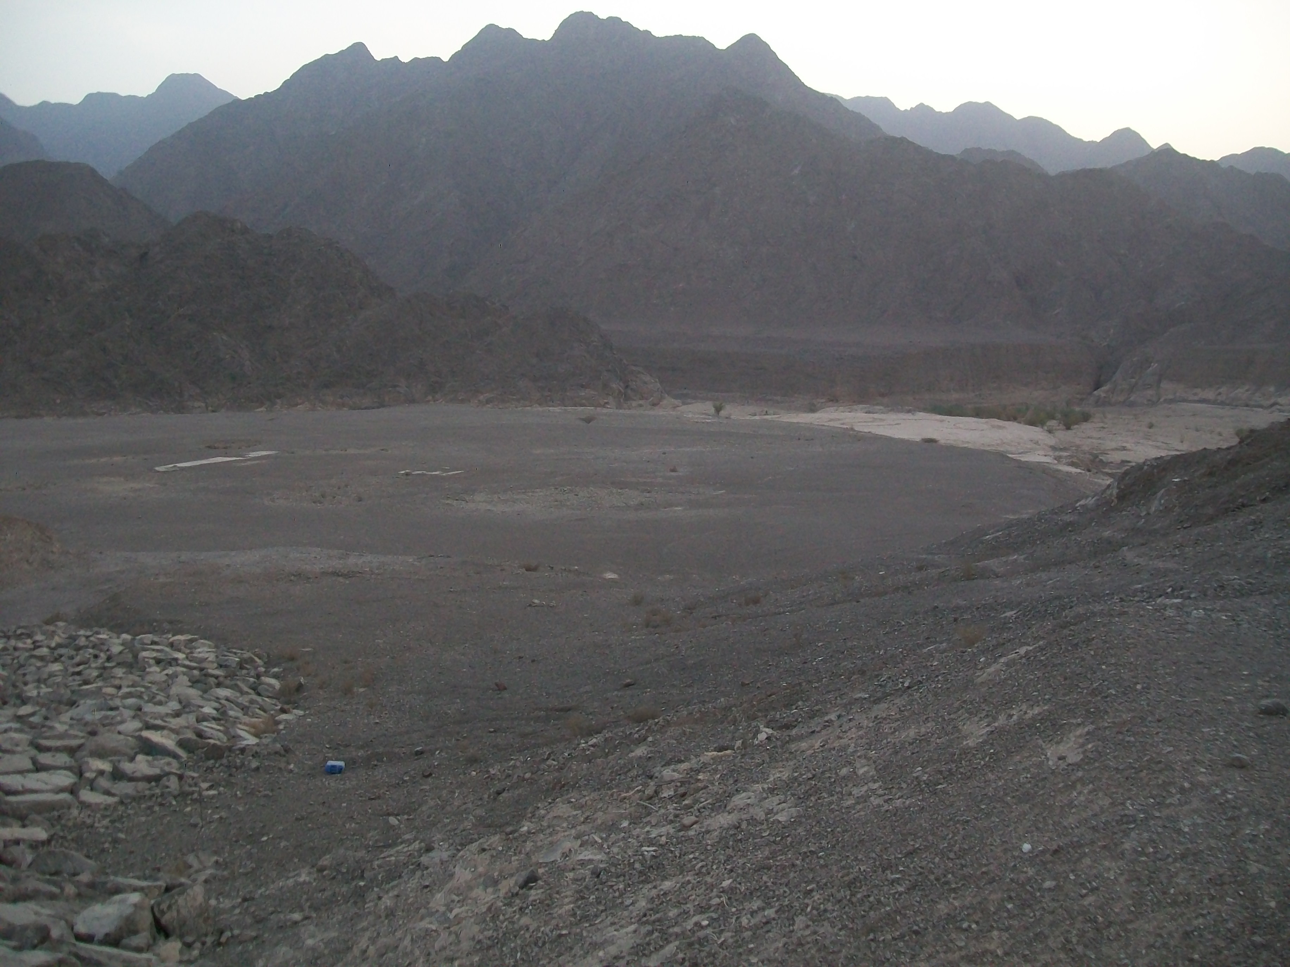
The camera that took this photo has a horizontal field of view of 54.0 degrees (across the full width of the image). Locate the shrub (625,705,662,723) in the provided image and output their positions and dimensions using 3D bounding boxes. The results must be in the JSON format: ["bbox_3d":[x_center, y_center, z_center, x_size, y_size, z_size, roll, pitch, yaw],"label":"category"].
[{"bbox_3d":[-0.022,3.377,18.500,0.530,0.246,0.487,0,5,0],"label":"shrub"}]

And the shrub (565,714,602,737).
[{"bbox_3d":[-0.856,3.341,17.500,0.501,0.298,0.461,0,5,0],"label":"shrub"}]

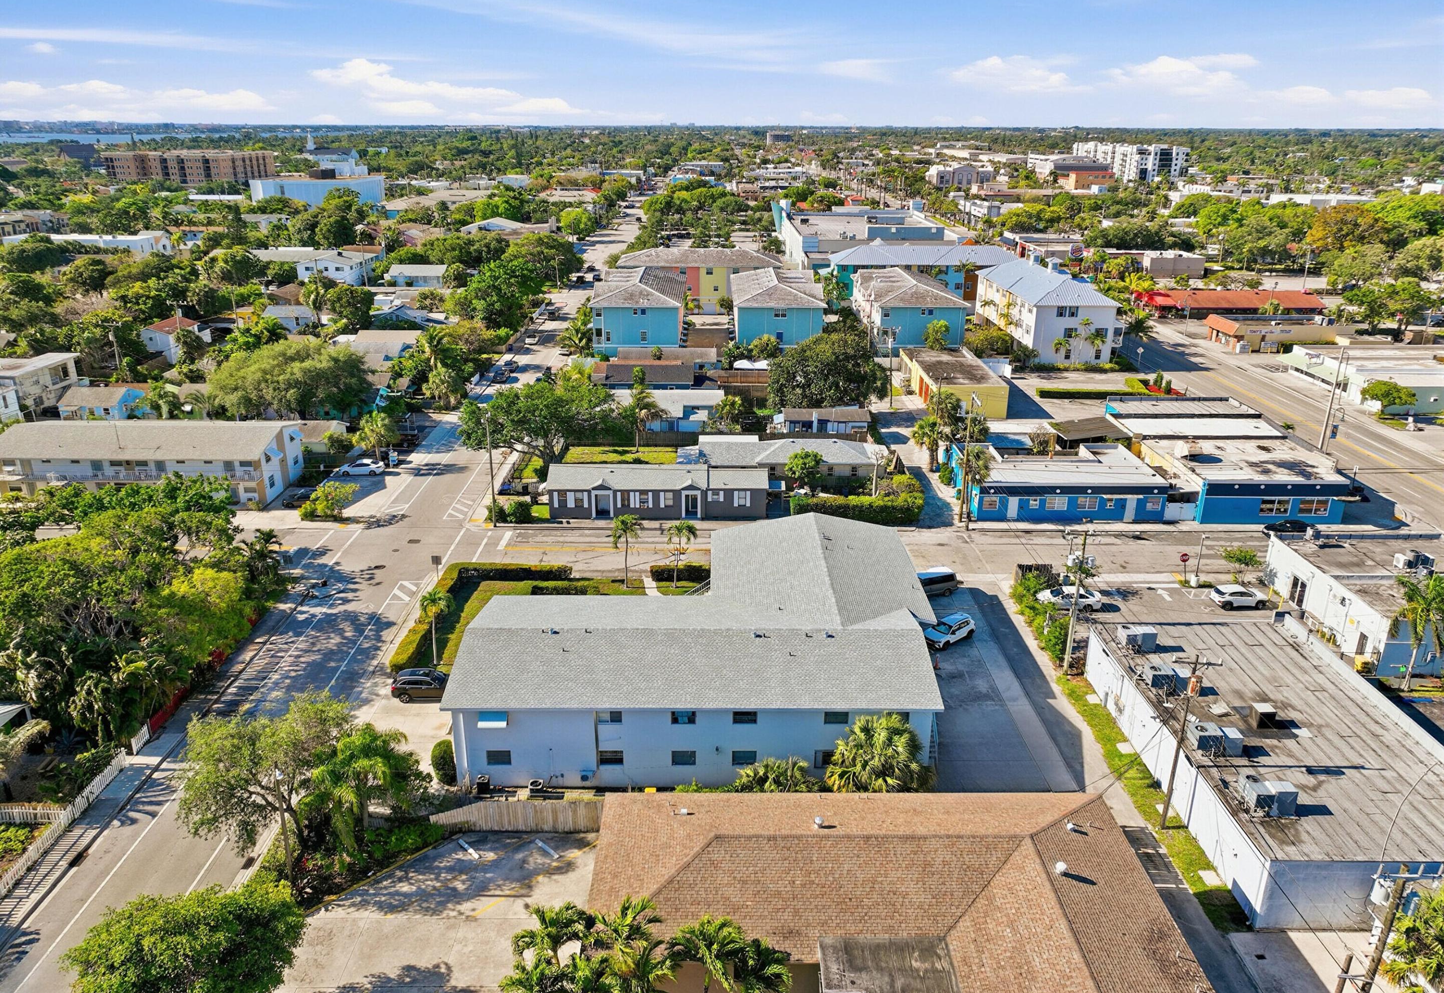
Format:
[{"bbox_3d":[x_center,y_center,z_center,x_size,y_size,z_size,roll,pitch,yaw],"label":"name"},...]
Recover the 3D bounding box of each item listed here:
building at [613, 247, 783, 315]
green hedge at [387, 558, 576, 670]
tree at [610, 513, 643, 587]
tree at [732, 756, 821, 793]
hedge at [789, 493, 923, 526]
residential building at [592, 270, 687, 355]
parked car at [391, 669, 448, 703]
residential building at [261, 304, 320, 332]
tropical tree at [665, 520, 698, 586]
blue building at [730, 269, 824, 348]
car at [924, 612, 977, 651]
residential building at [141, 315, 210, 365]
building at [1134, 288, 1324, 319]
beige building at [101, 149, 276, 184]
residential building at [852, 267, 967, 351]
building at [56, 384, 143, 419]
[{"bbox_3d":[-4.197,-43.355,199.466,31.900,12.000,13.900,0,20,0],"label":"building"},{"bbox_3d":[-16.835,8.723,73.618,10.300,1.200,16.000,0,20,0],"label":"green hedge"},{"bbox_3d":[-7.463,4.272,77.811,2.300,6.150,2.400,0,20,0],"label":"tree"},{"bbox_3d":[2.804,15.323,53.211,4.500,2.700,3.000,0,20,0],"label":"tree"},{"bbox_3d":[12.543,1.198,94.228,12.327,1.776,2.536,0,20,0],"label":"hedge"},{"bbox_3d":[-13.086,-31.161,166.661,14.100,11.100,31.800,0,20,0],"label":"residential building"},{"bbox_3d":[-18.993,12.218,64.920,4.700,1.660,1.900,0,20,0],"label":"parked car"},{"bbox_3d":[-75.589,-31.711,178.126,8.800,4.600,8.000,0,20,0],"label":"residential building"},{"bbox_3d":[-3.163,4.496,77.889,2.500,5.700,2.400,0,20,0],"label":"tropical tree"},{"bbox_3d":[8.814,-31.114,166.740,14.300,11.100,31.800,0,20,0],"label":"blue building"},{"bbox_3d":[16.399,9.526,72.025,4.450,1.640,1.840,-15,25,-36],"label":"car"},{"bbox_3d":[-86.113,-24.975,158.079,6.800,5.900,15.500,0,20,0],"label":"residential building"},{"bbox_3d":[94.760,-36.588,189.785,33.300,5.000,10.000,0,20,0],"label":"building"},{"bbox_3d":[-296.639,-182.608,560.738,64.000,18.300,56.000,0,20,0],"label":"beige building"},{"bbox_3d":[30.563,-31.067,166.818,13.800,11.100,31.800,0,20,0],"label":"residential building"},{"bbox_3d":[-76.763,-11.377,124.029,7.508,4.261,6.087,1,20,2],"label":"building"}]

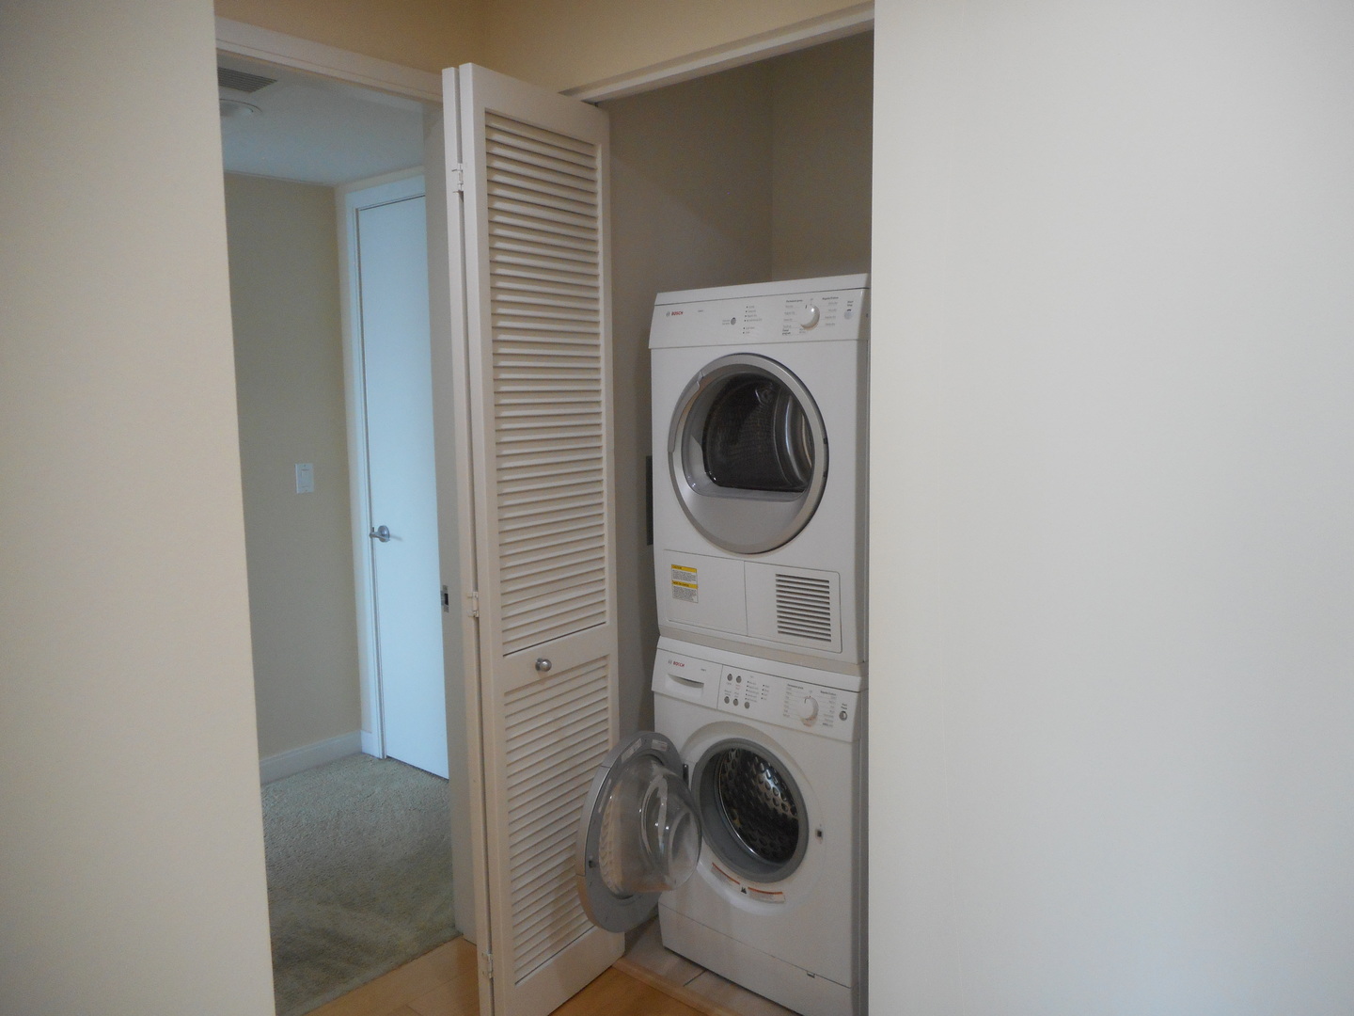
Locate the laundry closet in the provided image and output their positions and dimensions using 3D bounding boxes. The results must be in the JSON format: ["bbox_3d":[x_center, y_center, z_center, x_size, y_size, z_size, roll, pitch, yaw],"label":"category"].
[{"bbox_3d":[0.348,-0.032,2.426,0.900,2.400,0.860,6,9,41],"label":"laundry closet"}]

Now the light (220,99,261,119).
[{"bbox_3d":[-1.241,-1.094,2.684,0.190,0.030,0.190,6,9,41],"label":"light"}]

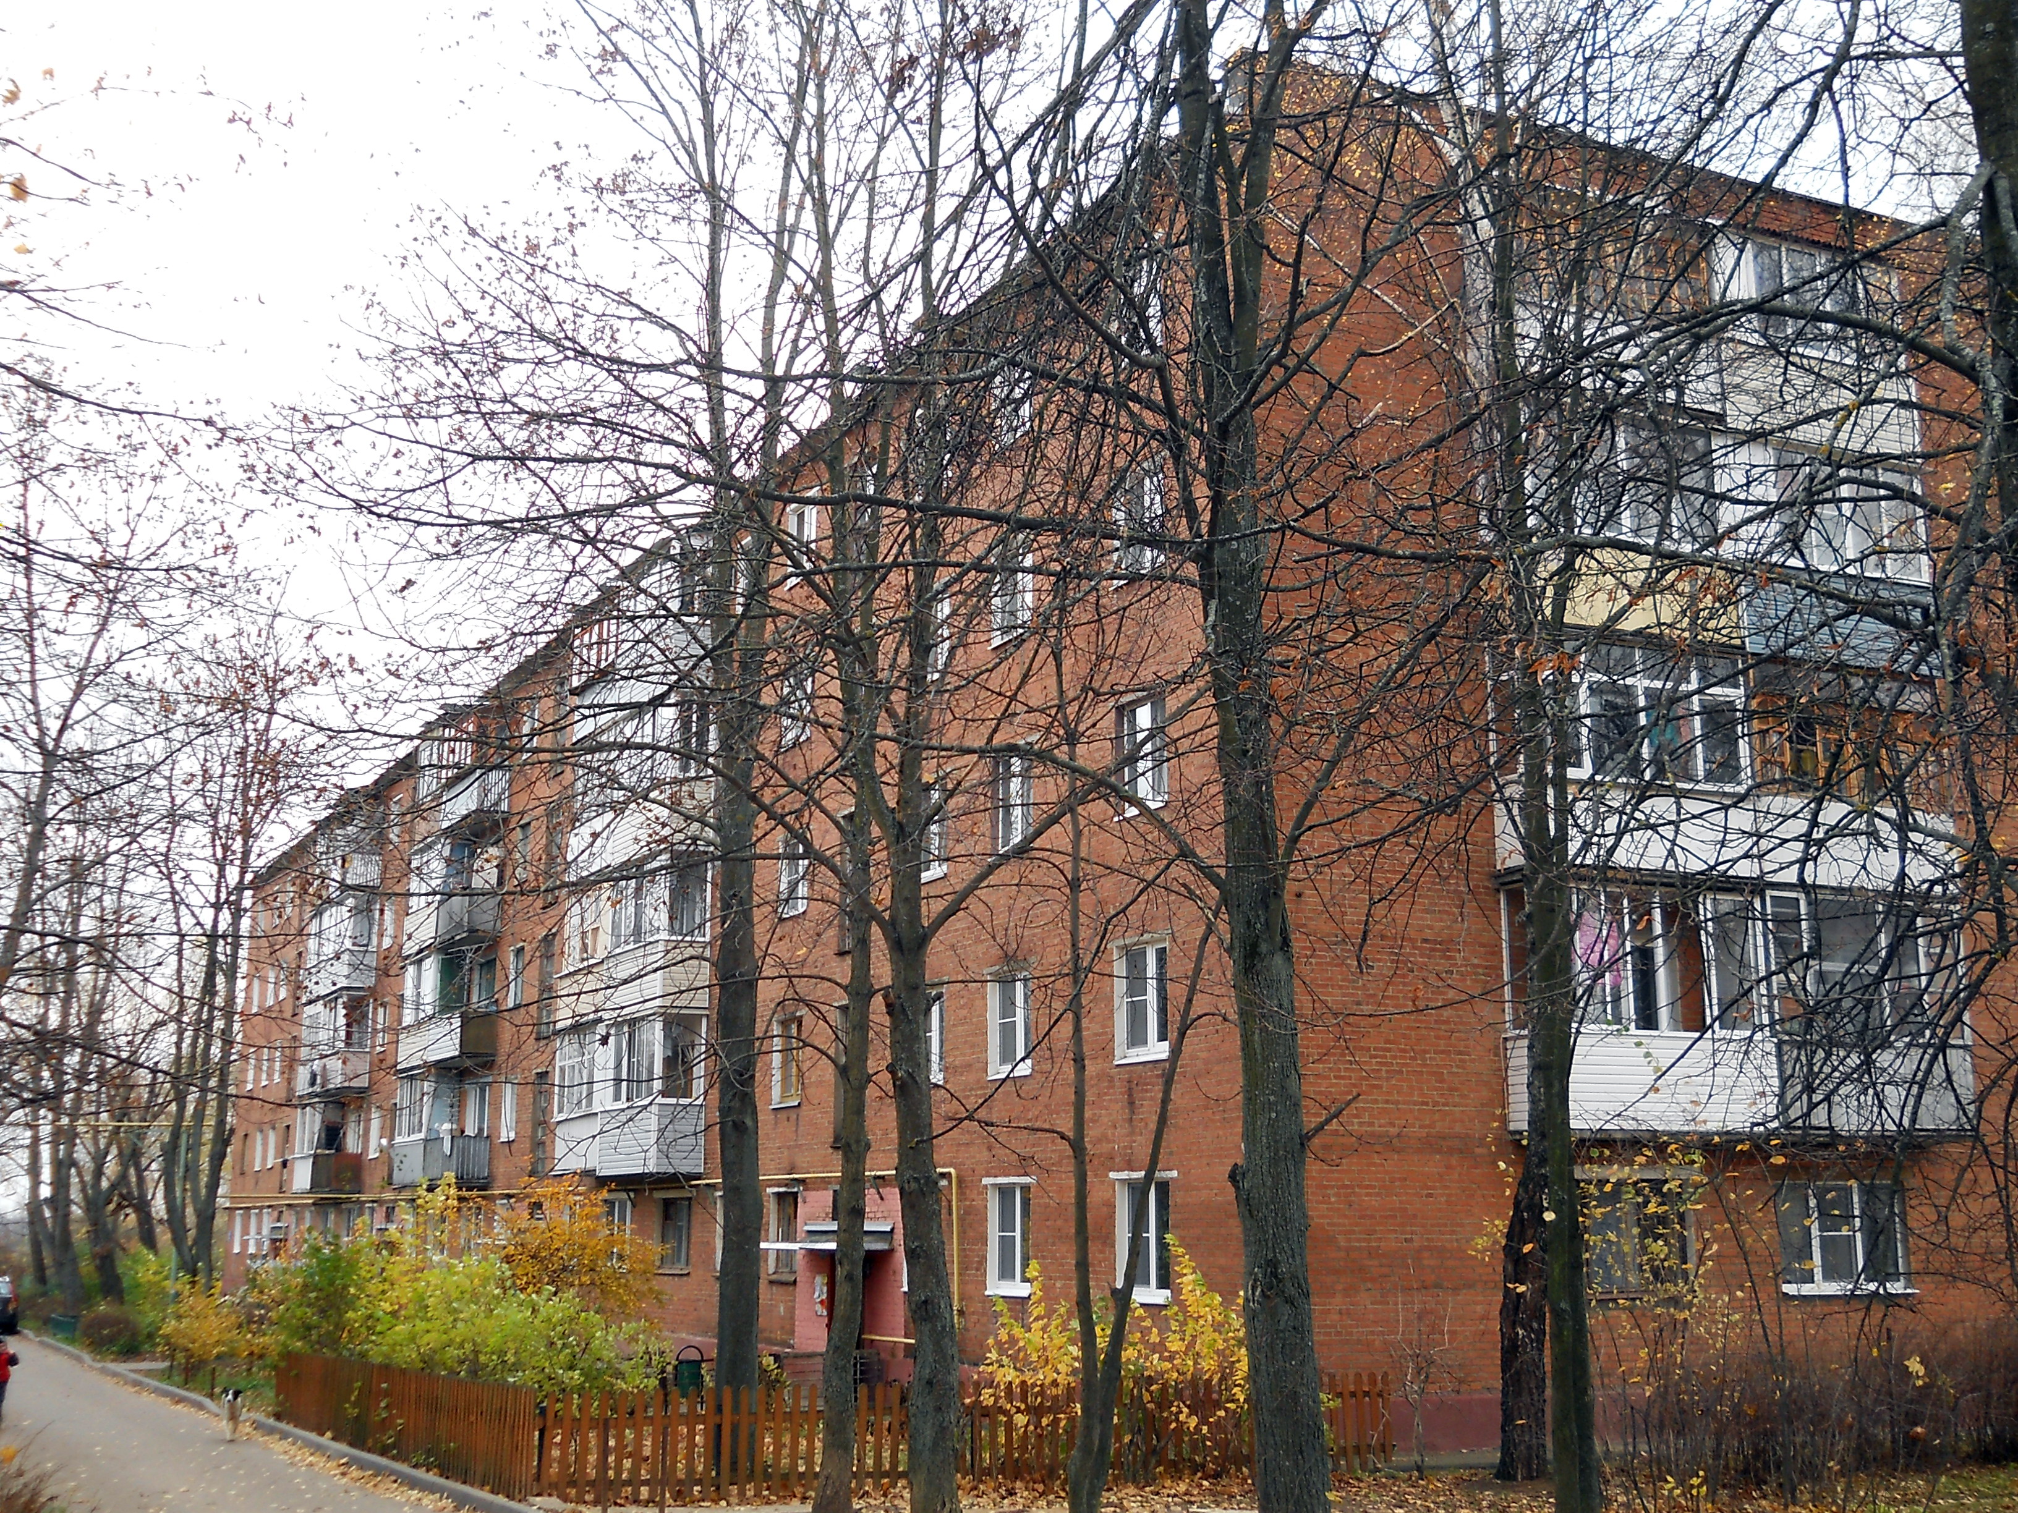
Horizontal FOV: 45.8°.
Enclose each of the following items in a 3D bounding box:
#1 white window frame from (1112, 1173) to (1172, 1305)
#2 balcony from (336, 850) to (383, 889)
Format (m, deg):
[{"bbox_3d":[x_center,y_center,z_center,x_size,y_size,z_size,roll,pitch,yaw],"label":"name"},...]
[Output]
[{"bbox_3d":[1.551,5.337,26.362,0.200,1.390,1.280,6,-13,-25],"label":"white window frame"},{"bbox_3d":[-18.560,3.472,67.747,0.850,1.100,3.250,6,-13,-25],"label":"balcony"}]

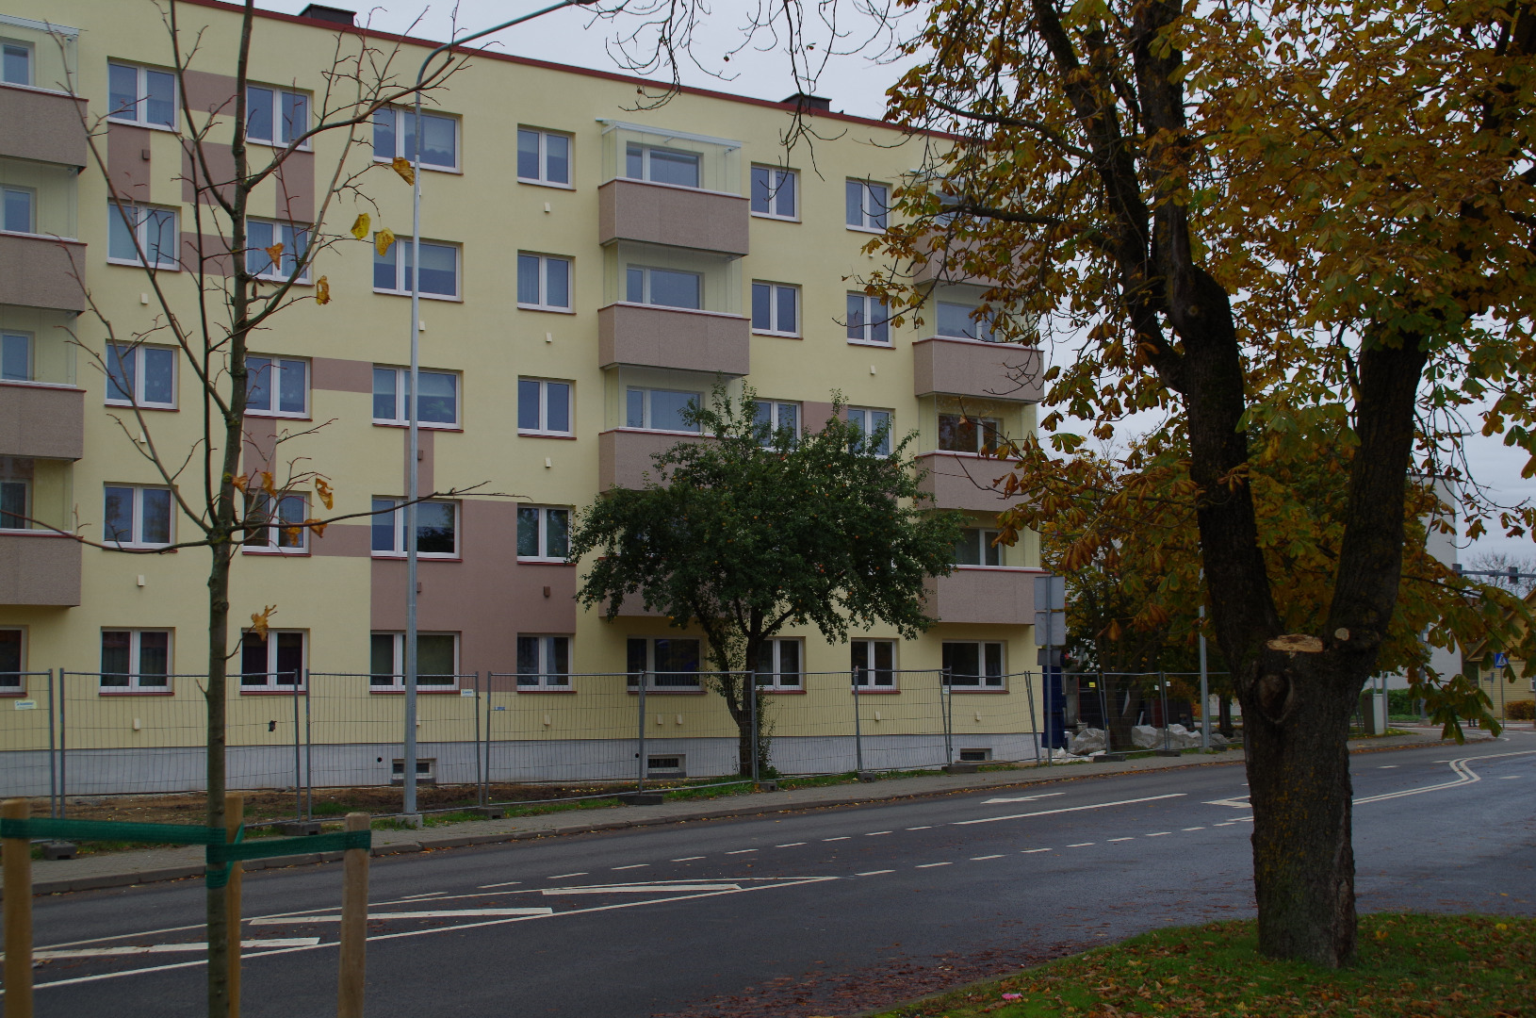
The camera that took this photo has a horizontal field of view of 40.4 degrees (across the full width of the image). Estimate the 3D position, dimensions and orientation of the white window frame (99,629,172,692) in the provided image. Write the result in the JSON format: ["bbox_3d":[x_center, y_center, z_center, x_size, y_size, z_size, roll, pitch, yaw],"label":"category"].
[{"bbox_3d":[-11.976,2.872,39.505,1.360,1.200,0.100,3,-7,-32],"label":"white window frame"}]

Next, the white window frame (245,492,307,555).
[{"bbox_3d":[-9.839,0.291,41.658,1.390,1.200,0.120,3,-7,-32],"label":"white window frame"}]

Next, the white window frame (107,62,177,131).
[{"bbox_3d":[-12.285,-8.087,40.986,1.390,1.200,0.120,3,-7,-32],"label":"white window frame"}]

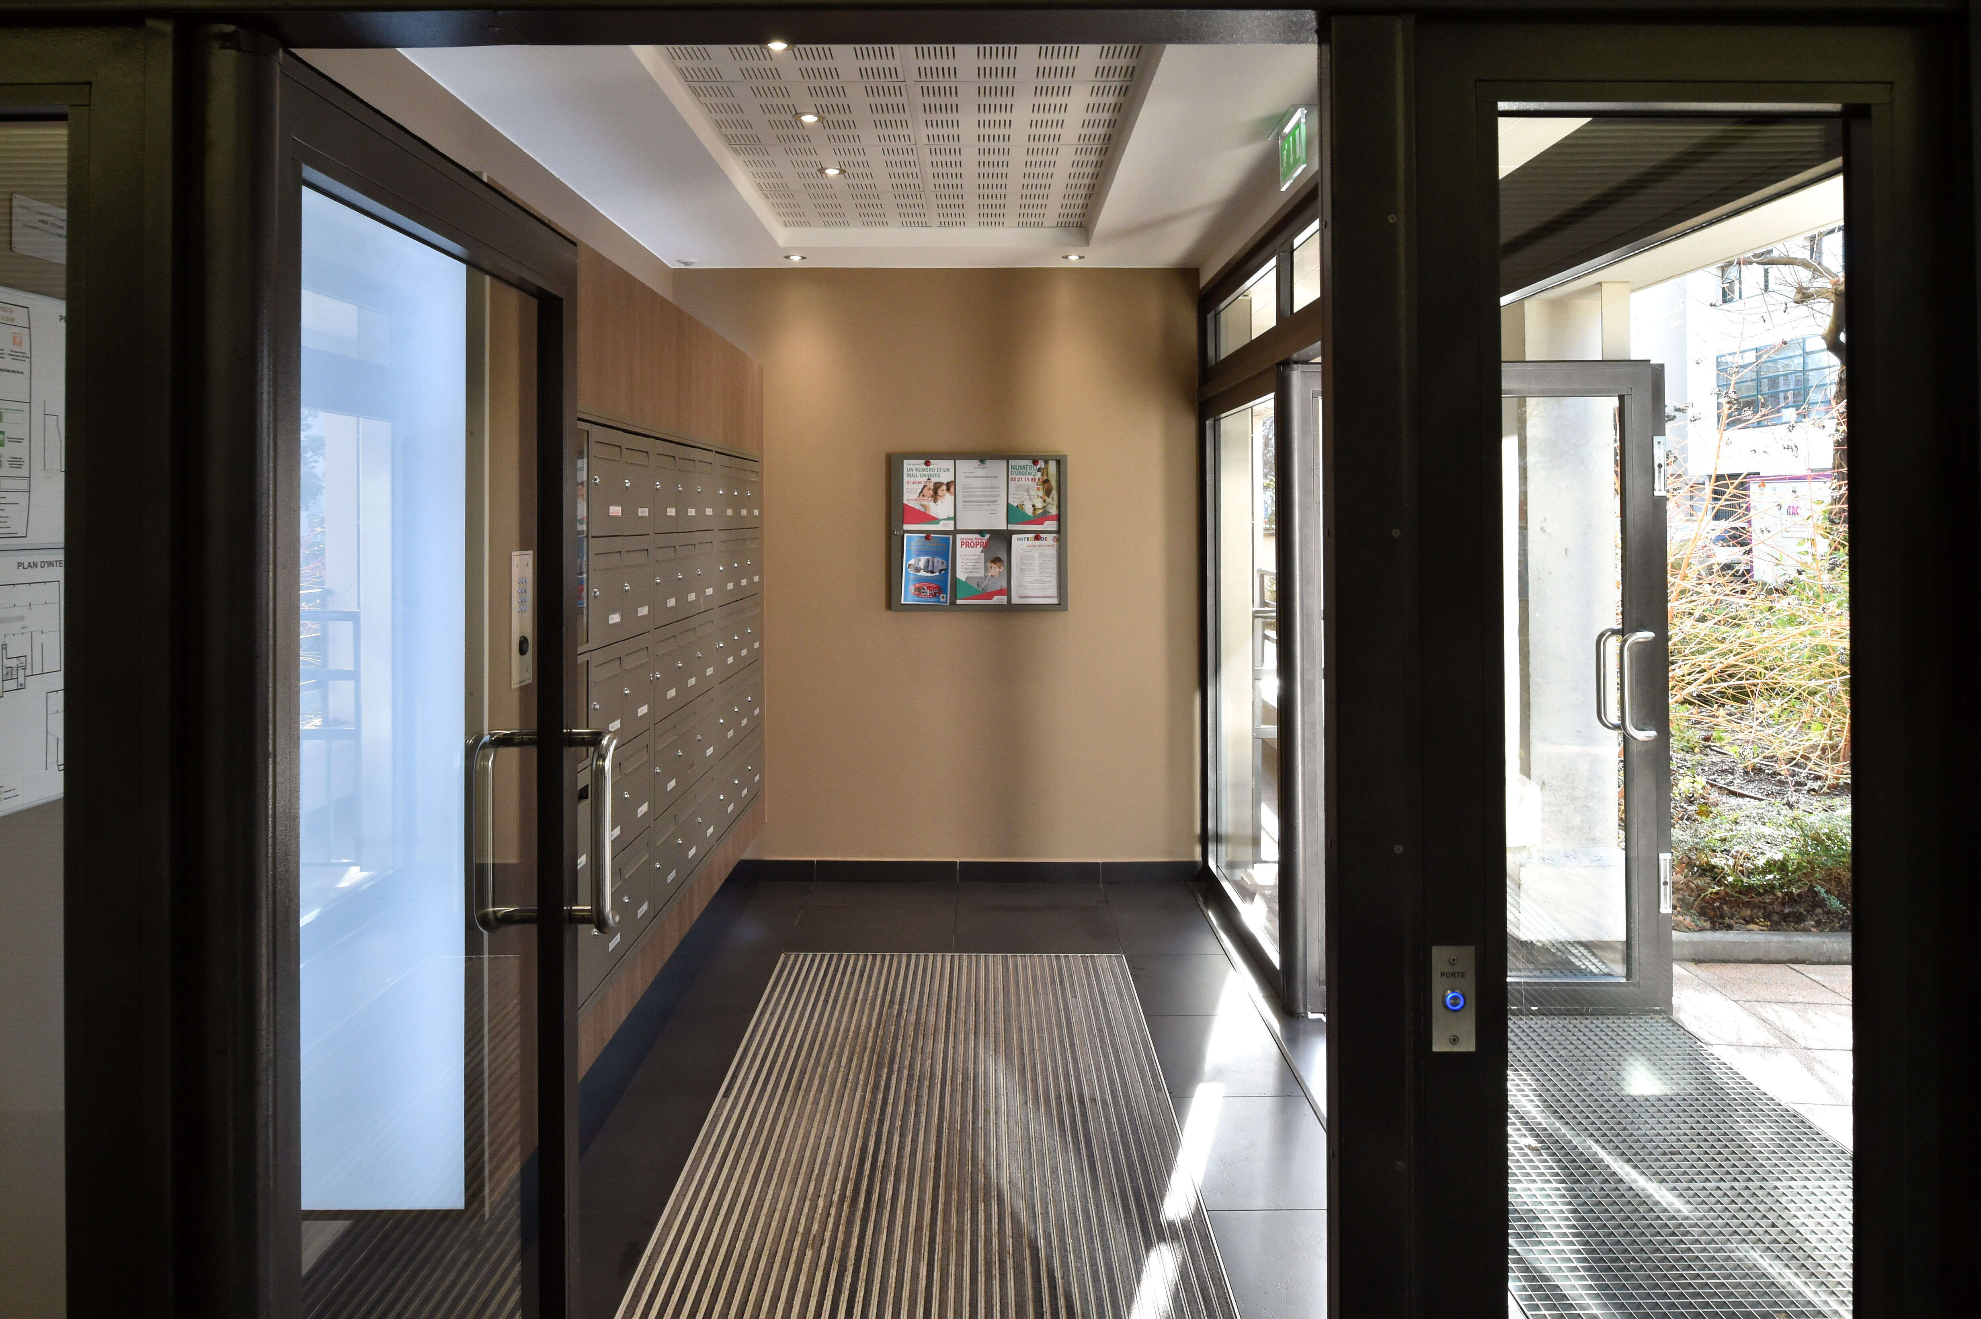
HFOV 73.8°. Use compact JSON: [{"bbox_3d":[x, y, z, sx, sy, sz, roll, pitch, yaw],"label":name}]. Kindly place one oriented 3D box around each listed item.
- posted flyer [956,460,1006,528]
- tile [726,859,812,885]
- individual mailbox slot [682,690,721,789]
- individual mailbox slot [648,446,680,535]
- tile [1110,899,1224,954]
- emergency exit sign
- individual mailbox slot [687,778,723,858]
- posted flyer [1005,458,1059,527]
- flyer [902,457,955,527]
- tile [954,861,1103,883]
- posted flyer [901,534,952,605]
[{"bbox_3d":[-0.035,-0.694,5.570,0.210,0.297,0.015,0,0,0],"label":"posted flyer"},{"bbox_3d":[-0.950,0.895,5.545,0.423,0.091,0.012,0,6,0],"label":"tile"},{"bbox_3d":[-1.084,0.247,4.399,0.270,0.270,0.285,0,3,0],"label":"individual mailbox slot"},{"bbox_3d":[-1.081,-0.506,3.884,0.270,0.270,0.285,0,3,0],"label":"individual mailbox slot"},{"bbox_3d":[0.652,1.014,4.940,0.362,0.012,0.571,0,6,0],"label":"tile"},{"bbox_3d":[0.821,-1.377,3.575,0.045,0.160,0.320,0,5,0],"label":"emergency exit sign"},{"bbox_3d":[-1.114,0.522,4.395,0.330,0.260,0.270,0,5,0],"label":"individual mailbox slot"},{"bbox_3d":[0.183,-0.694,5.570,0.210,0.297,0.015,0,0,0],"label":"posted flyer"},{"bbox_3d":[-0.258,-0.694,5.570,0.210,0.297,0.015,0,0,0],"label":"flyer"},{"bbox_3d":[0.166,0.895,5.545,0.605,0.091,0.012,0,6,0],"label":"tile"},{"bbox_3d":[-0.266,-0.379,5.570,0.210,0.297,0.015,0,0,0],"label":"posted flyer"}]

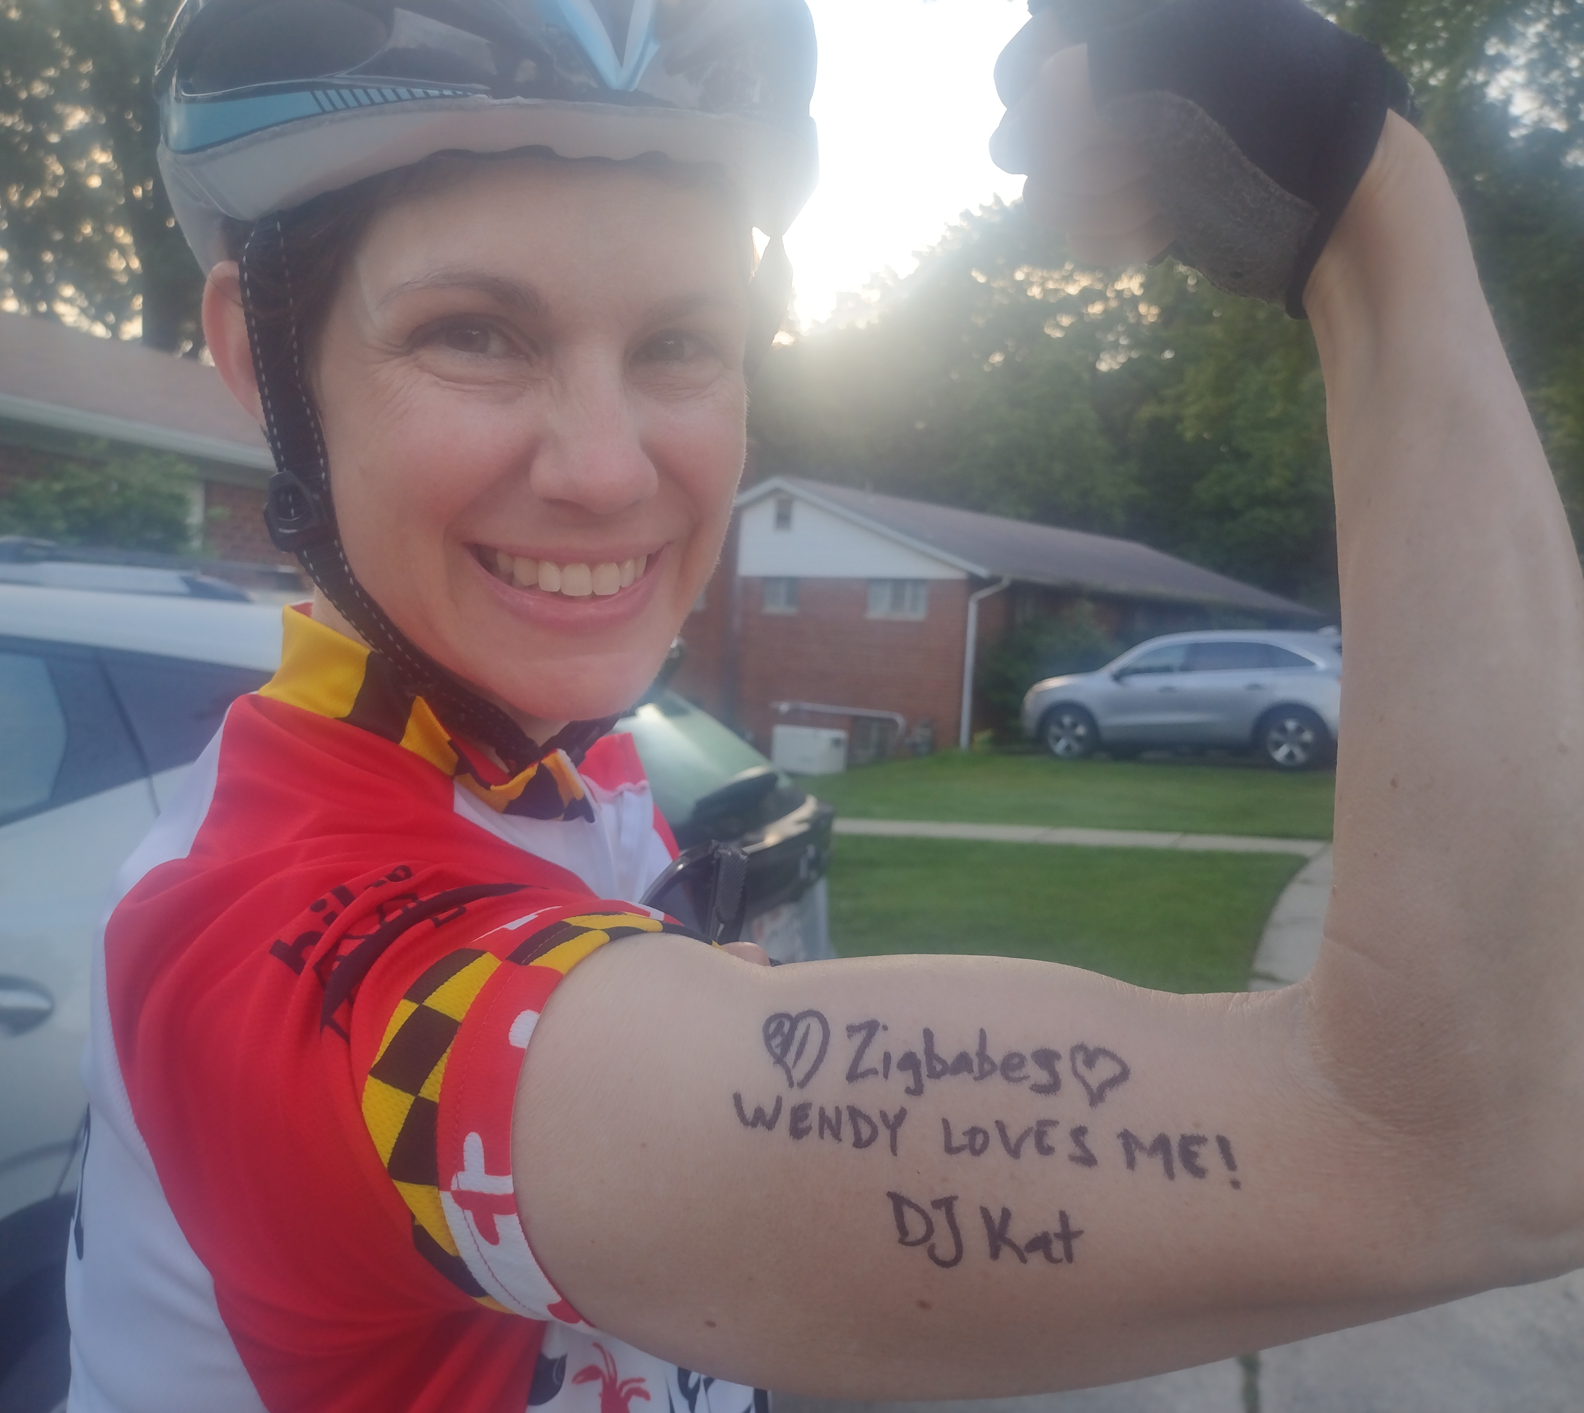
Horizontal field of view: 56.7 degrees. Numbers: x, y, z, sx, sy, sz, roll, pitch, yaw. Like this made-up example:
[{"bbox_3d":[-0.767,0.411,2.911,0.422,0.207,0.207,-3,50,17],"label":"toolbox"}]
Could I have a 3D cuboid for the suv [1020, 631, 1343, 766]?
[{"bbox_3d":[5.360,-0.100,18.800,4.930,1.710,1.960,2,2,33],"label":"suv"}]

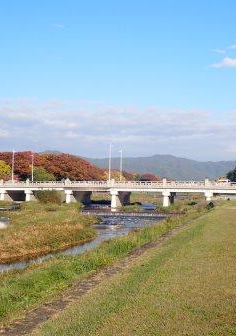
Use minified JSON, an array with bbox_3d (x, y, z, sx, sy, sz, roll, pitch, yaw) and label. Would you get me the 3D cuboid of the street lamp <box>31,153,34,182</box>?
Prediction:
[{"bbox_3d":[-28.920,0.590,193.040,0.500,11.360,1.400,-1,-2,38],"label":"street lamp"}]

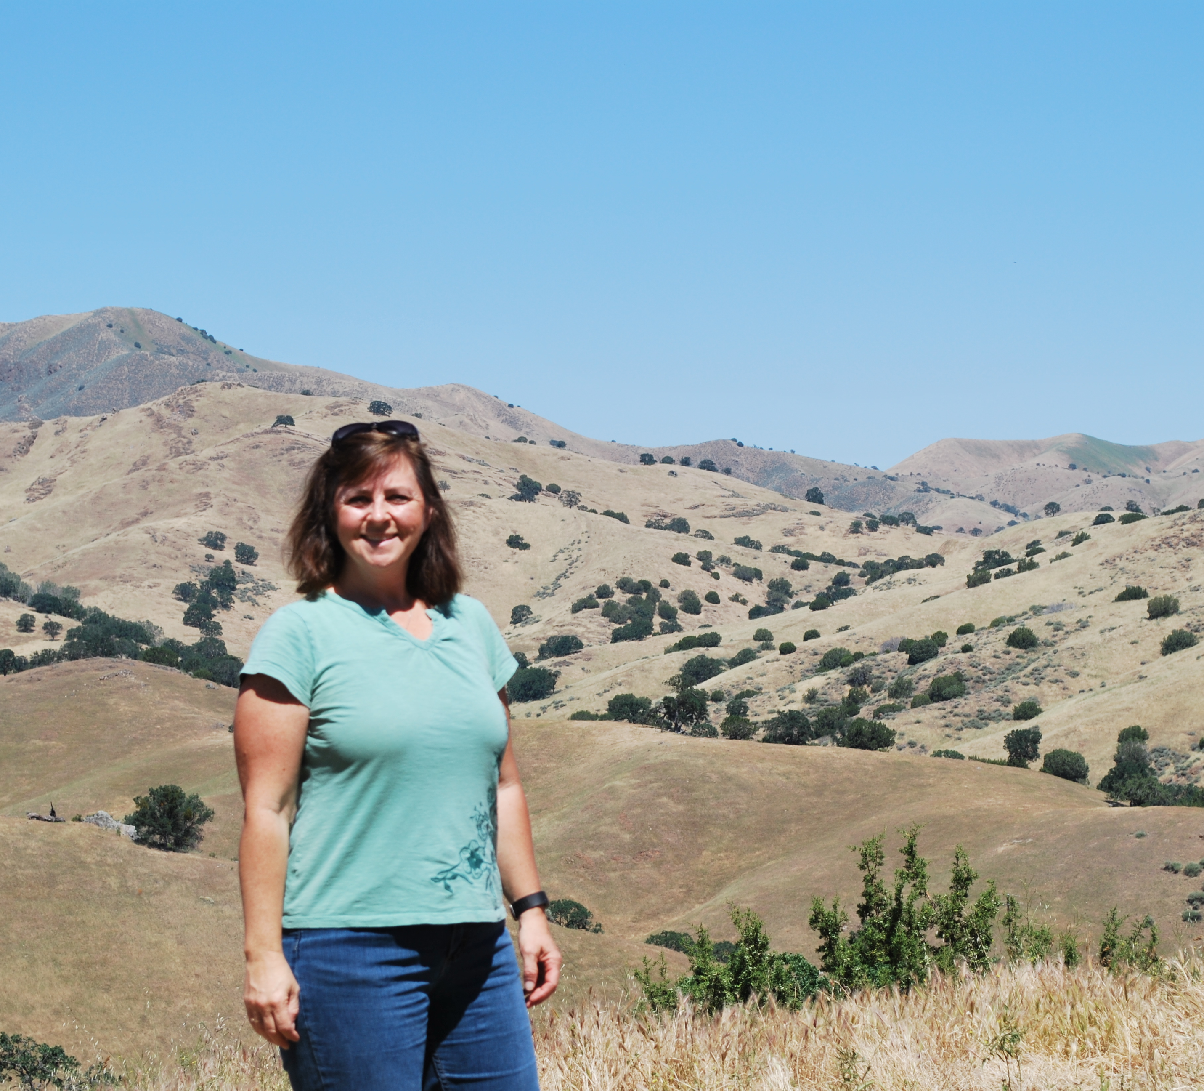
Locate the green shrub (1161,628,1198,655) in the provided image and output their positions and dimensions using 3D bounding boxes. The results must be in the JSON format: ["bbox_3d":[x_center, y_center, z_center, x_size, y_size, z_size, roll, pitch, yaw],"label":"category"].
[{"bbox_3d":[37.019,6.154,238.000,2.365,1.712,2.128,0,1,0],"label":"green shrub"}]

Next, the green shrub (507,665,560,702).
[{"bbox_3d":[-8.030,15.980,430.000,6.190,4.270,5.570,0,0,0],"label":"green shrub"}]

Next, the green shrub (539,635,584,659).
[{"bbox_3d":[-5.570,13.610,500.000,6.170,3.250,5.550,0,0,0],"label":"green shrub"}]

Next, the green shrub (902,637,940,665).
[{"bbox_3d":[36.050,11.940,420.000,4.320,3.160,3.890,0,0,0],"label":"green shrub"}]

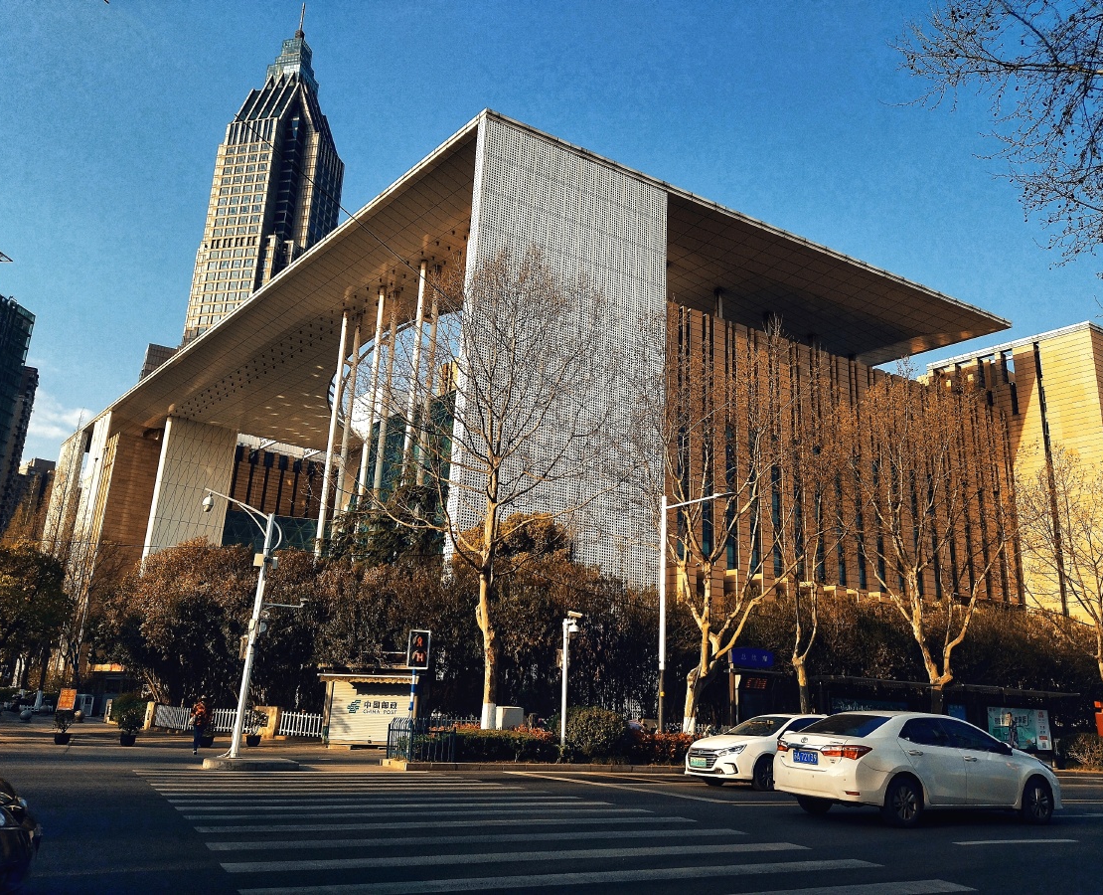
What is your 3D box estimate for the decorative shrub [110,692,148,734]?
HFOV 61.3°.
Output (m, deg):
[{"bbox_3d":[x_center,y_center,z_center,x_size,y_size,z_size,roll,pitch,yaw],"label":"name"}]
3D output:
[{"bbox_3d":[-18.573,11.717,41.000,1.450,1.700,1.450,2,-17,0],"label":"decorative shrub"}]

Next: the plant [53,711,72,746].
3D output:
[{"bbox_3d":[-15.314,8.782,29.200,0.580,1.020,0.580,2,-17,0],"label":"plant"}]

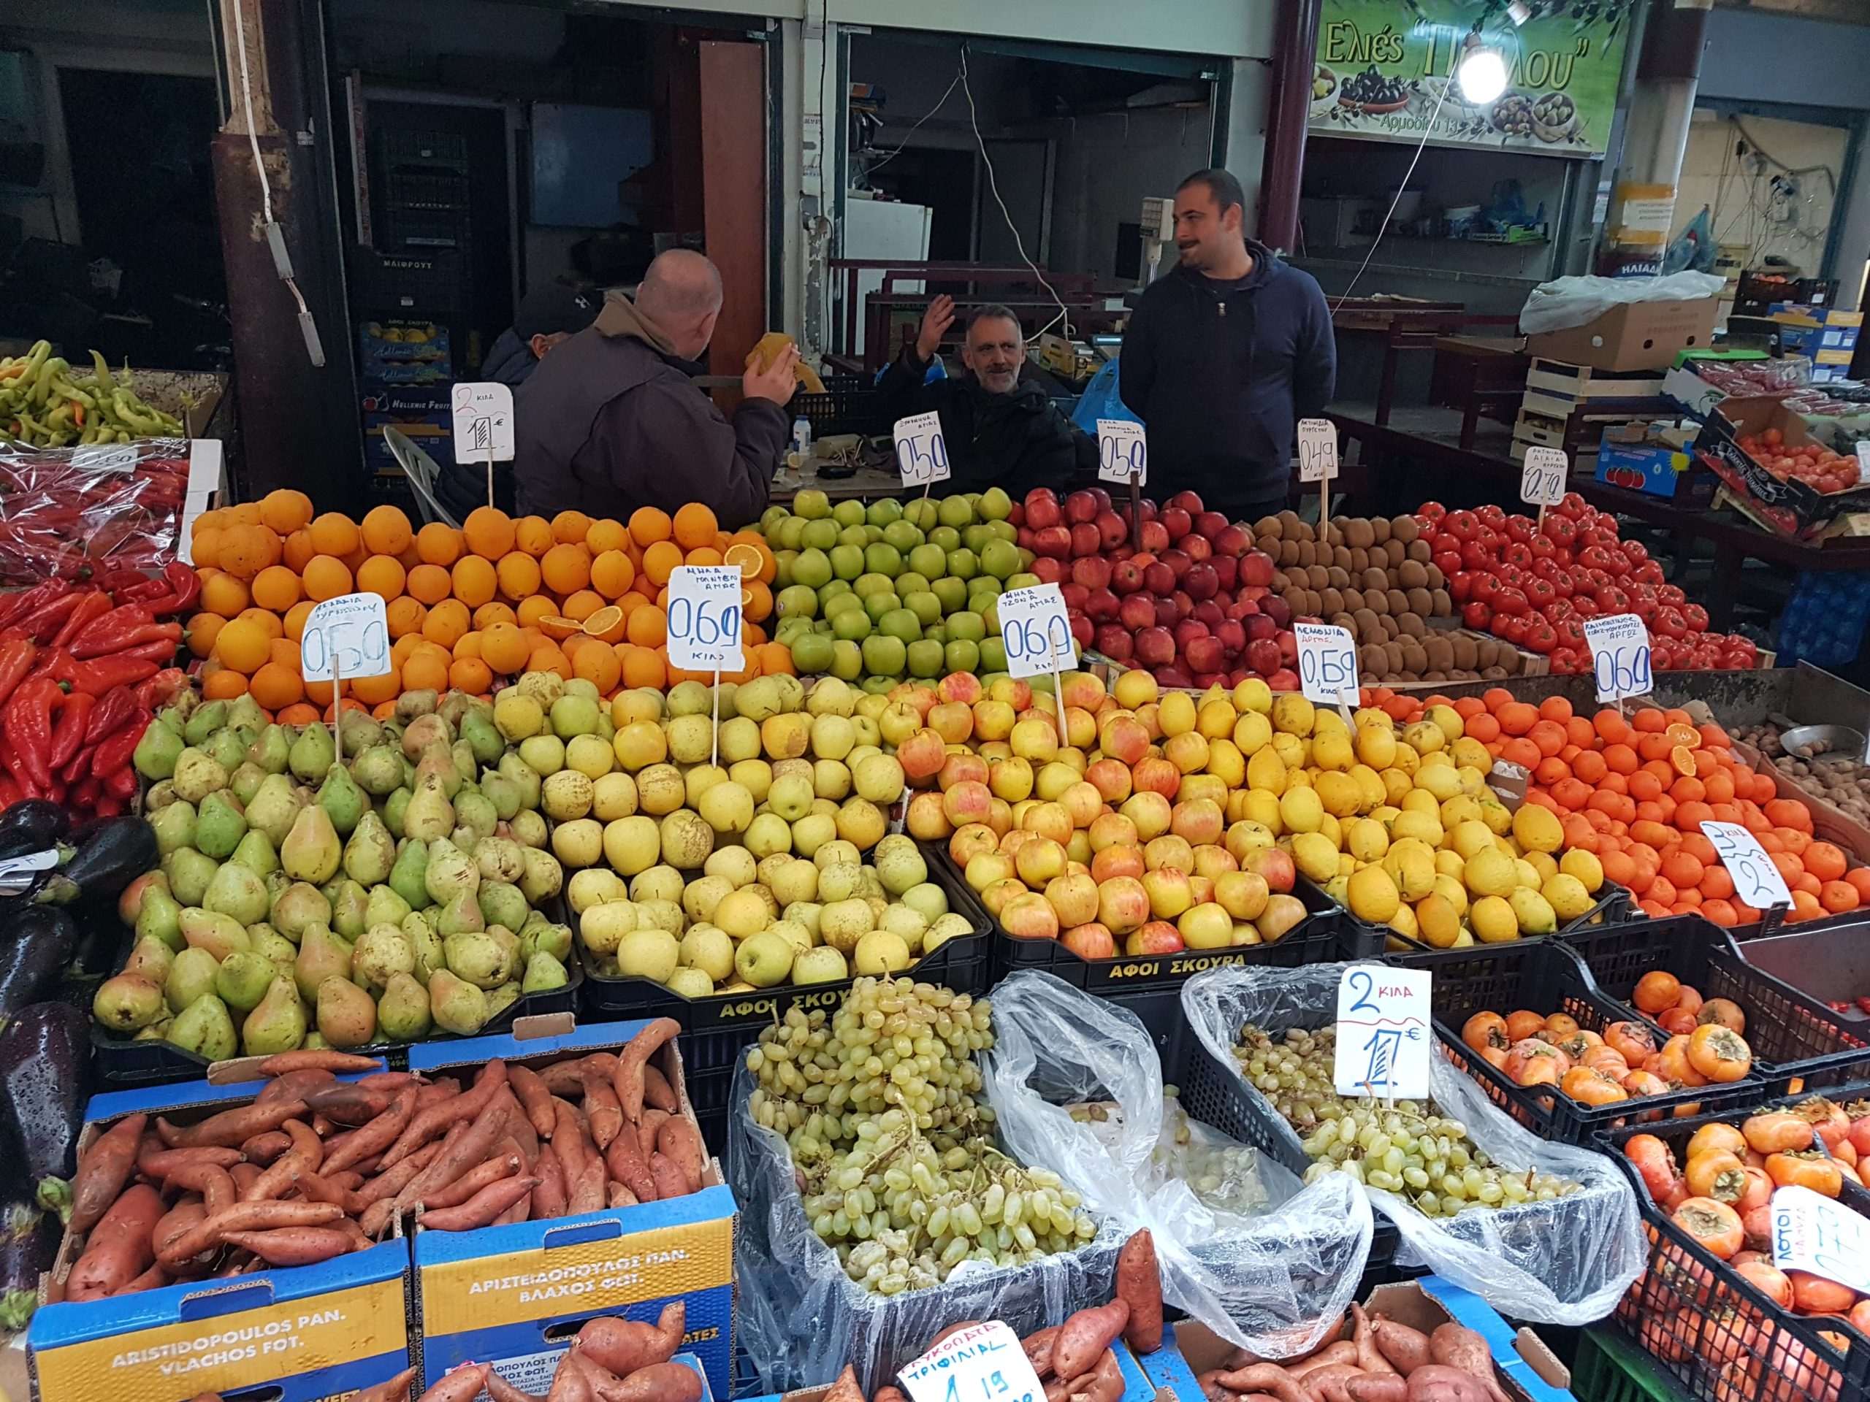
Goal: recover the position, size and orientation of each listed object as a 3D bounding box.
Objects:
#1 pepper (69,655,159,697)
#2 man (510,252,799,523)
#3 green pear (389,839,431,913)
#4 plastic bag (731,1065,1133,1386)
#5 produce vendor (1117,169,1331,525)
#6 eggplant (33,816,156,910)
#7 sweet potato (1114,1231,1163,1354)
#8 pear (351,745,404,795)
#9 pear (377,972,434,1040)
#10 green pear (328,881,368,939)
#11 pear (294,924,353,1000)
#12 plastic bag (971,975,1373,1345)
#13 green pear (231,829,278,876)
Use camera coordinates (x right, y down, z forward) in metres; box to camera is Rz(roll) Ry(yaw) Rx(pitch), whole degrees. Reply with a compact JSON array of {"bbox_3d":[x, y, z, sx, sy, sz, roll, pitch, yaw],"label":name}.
[{"bbox_3d":[-1.199,-0.039,2.050,0.140,0.045,0.052,4,18,5],"label":"pepper"},{"bbox_3d":[-0.537,-0.312,3.111,0.580,1.300,0.560,-12,23,-38],"label":"man"},{"bbox_3d":[-0.660,0.223,1.780,0.065,0.093,0.065,8,3,0],"label":"green pear"},{"bbox_3d":[-0.026,0.609,1.700,0.340,0.240,0.500,-4,19,-19],"label":"plastic bag"},{"bbox_3d":[0.694,-0.467,3.701,0.560,1.760,0.360,8,19,17],"label":"produce vendor"},{"bbox_3d":[-1.038,0.200,1.740,0.078,0.078,0.190,11,39,27],"label":"eggplant"},{"bbox_3d":[0.210,0.603,1.440,0.045,0.145,0.047,5,-3,-1],"label":"sweet potato"},{"bbox_3d":[-0.772,0.094,1.945,0.070,0.070,0.085,-6,47,-11],"label":"pear"},{"bbox_3d":[-0.615,0.355,1.630,0.066,0.085,0.066,2,12,0],"label":"pear"},{"bbox_3d":[-0.728,0.261,1.745,0.060,0.087,0.060,6,0,0],"label":"green pear"},{"bbox_3d":[-0.707,0.306,1.620,0.068,0.095,0.068,-2,5,0],"label":"pear"},{"bbox_3d":[0.305,0.599,1.829,0.310,0.200,0.490,-3,18,-16],"label":"plastic bag"},{"bbox_3d":[-0.881,0.202,1.820,0.064,0.086,0.064,2,6,0],"label":"green pear"}]

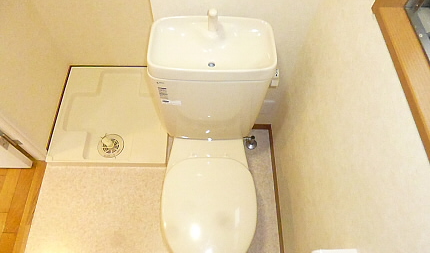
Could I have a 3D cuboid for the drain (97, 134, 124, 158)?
[{"bbox_3d":[-0.595,0.102,1.694,0.147,0.045,0.147,1,65,-3],"label":"drain"}]

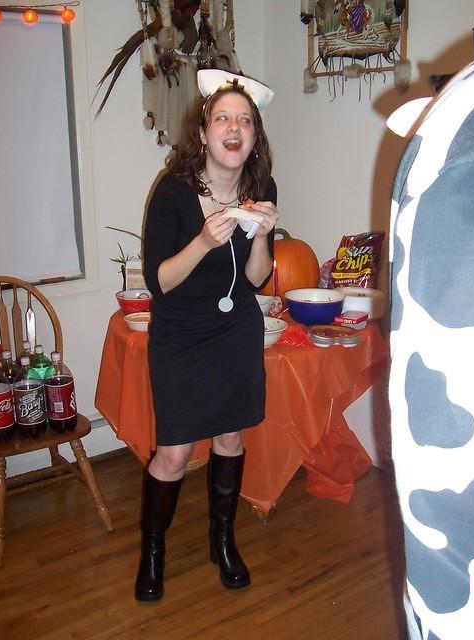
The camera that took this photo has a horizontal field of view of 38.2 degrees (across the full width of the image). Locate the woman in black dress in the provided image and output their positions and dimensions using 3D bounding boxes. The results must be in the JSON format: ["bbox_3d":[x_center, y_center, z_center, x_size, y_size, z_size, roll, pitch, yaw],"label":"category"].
[{"bbox_3d":[-0.100,0.085,2.225,0.470,1.700,0.430,-6,17,-21],"label":"woman in black dress"}]

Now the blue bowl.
[{"bbox_3d":[0.330,-0.060,2.921,0.245,0.107,0.245,0,16,0],"label":"blue bowl"}]

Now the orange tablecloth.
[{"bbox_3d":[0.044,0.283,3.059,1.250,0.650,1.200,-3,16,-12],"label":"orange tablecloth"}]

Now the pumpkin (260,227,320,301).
[{"bbox_3d":[0.221,-0.266,3.248,0.345,0.325,0.345,0,16,0],"label":"pumpkin"}]

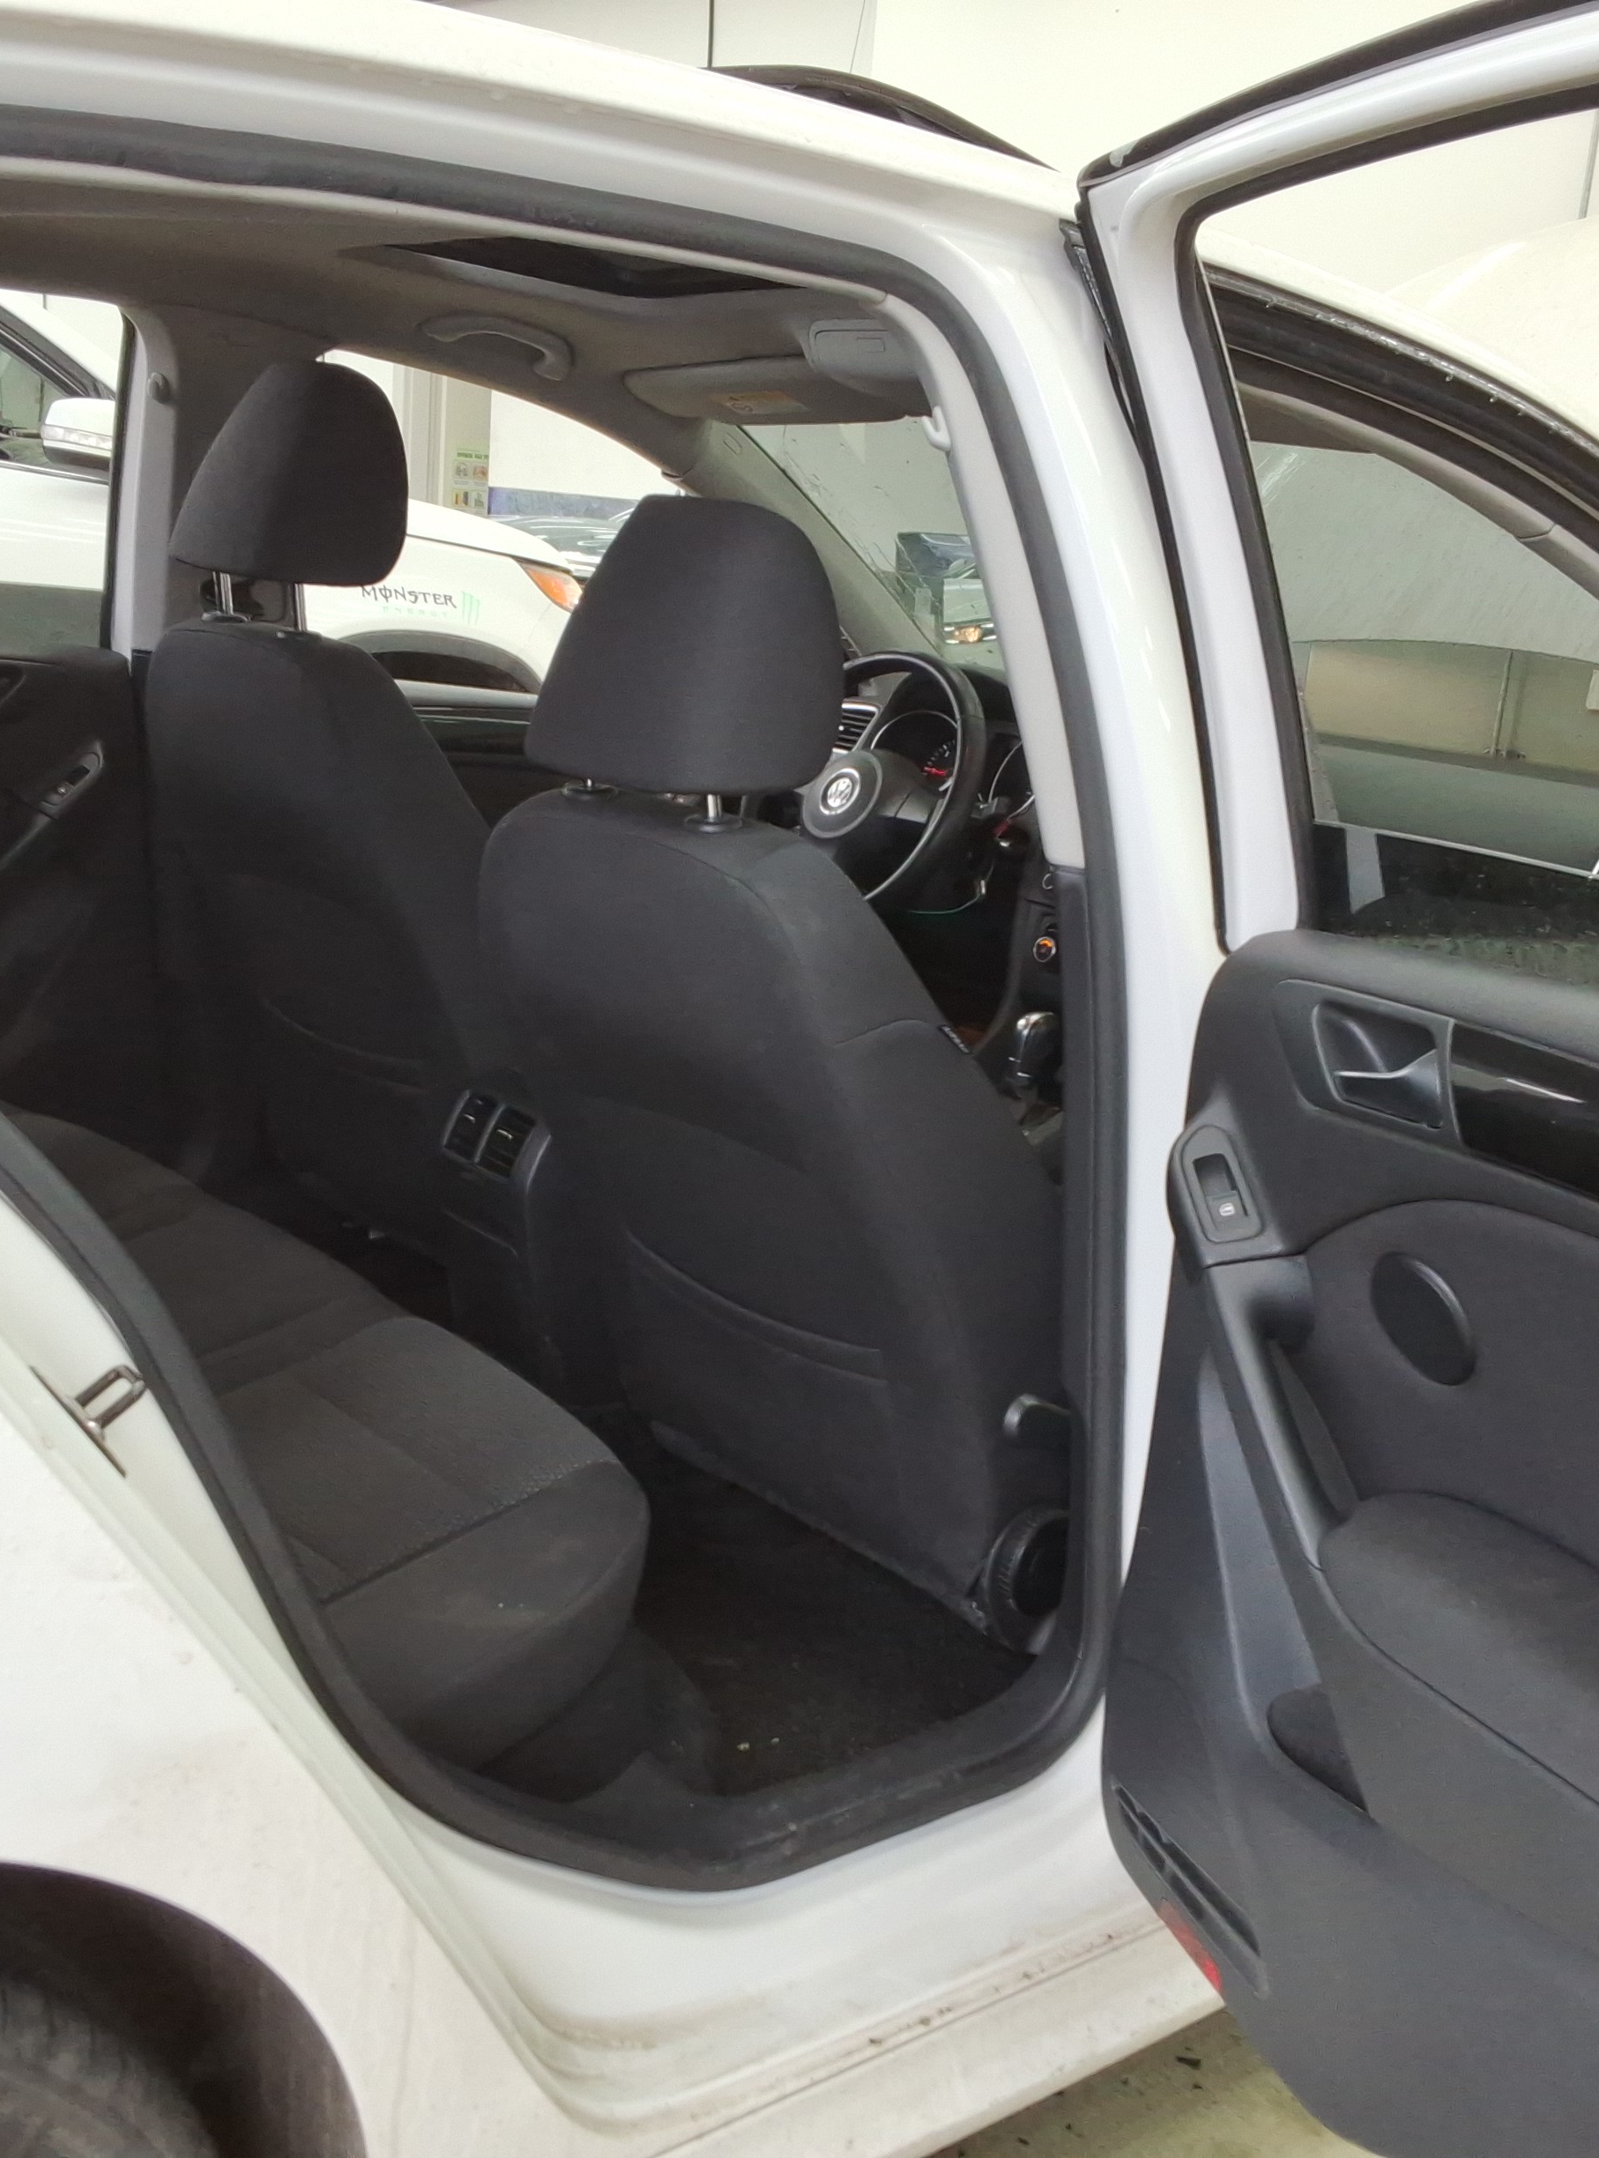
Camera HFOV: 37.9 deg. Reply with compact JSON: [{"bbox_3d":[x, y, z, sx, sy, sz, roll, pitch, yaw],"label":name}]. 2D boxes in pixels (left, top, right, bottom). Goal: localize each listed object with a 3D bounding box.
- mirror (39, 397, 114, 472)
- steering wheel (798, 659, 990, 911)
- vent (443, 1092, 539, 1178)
[{"bbox_3d":[-1.431,-1.310,4.733,0.160,0.170,0.230,-6,17,-37],"label":"mirror"},{"bbox_3d":[0.064,-0.337,2.705,0.100,0.370,0.370,27,-4,-40],"label":"steering wheel"},{"bbox_3d":[-0.274,0.049,2.068,0.030,0.057,0.105,26,-3,-40],"label":"vent"}]

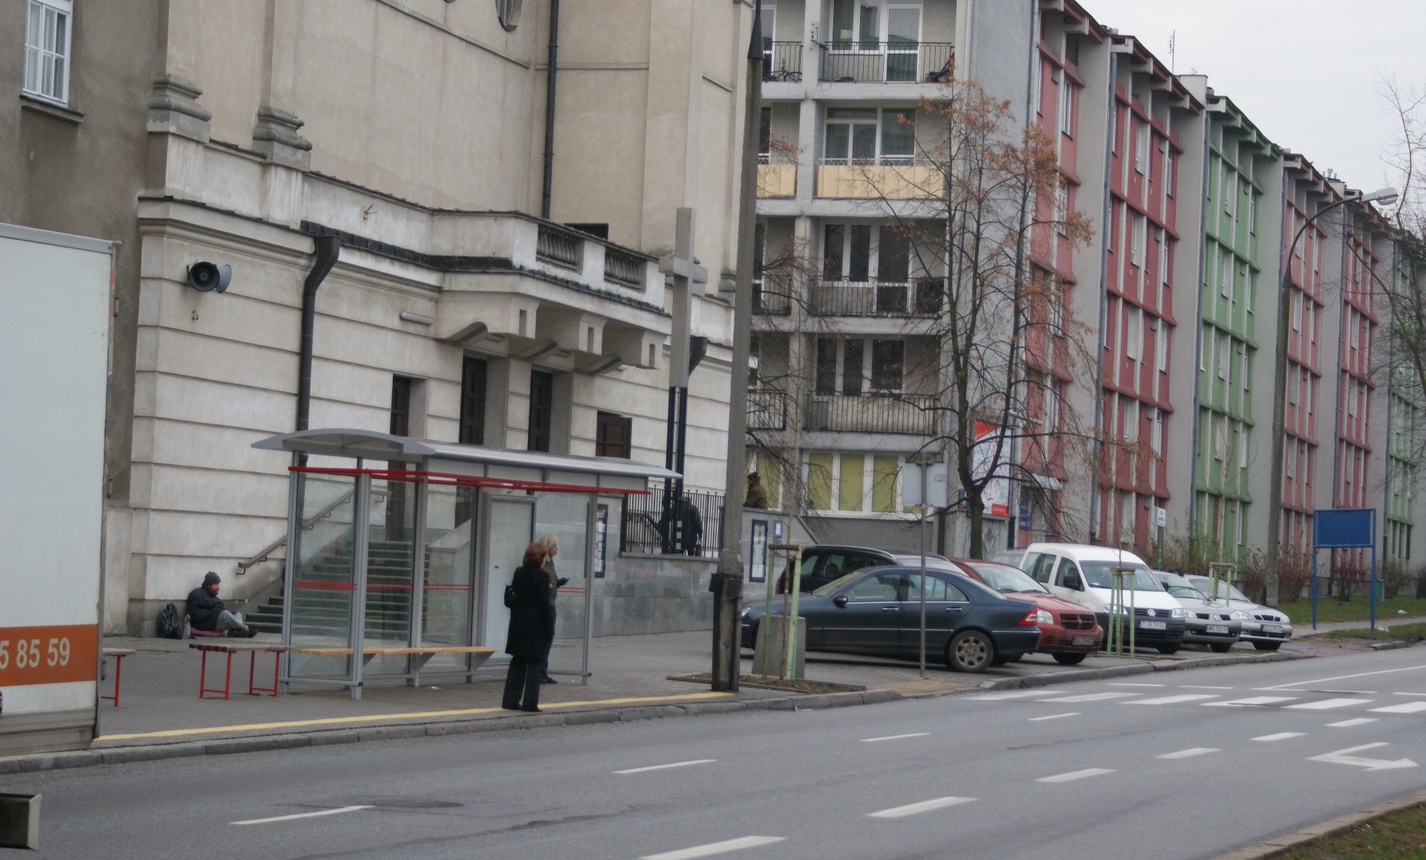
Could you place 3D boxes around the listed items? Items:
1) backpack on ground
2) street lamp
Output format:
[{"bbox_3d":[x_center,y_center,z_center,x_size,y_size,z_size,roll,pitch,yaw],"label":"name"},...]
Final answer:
[{"bbox_3d":[-7.282,2.567,43.500,0.240,0.460,0.320,0,-3,41],"label":"backpack on ground"},{"bbox_3d":[12.504,-0.298,65.765,2.400,9.300,0.350,2,-2,18],"label":"street lamp"}]

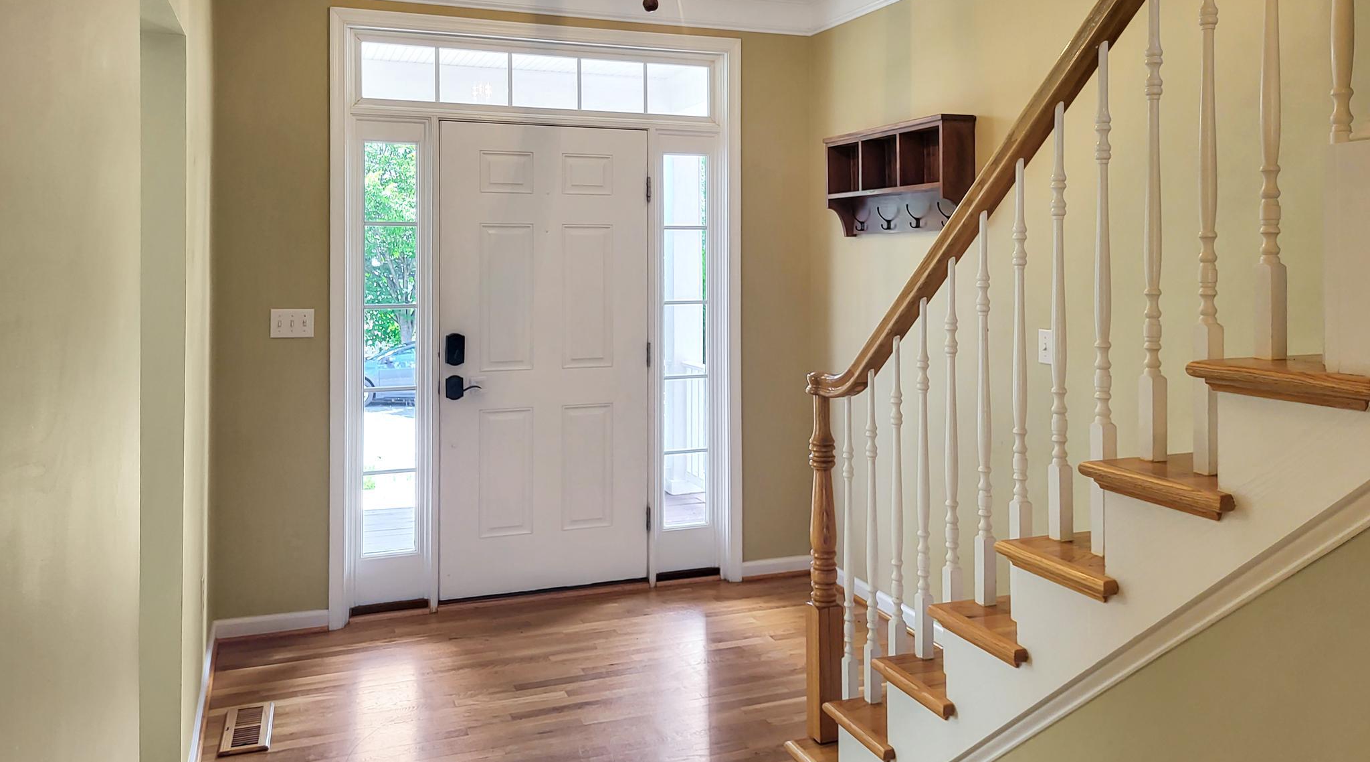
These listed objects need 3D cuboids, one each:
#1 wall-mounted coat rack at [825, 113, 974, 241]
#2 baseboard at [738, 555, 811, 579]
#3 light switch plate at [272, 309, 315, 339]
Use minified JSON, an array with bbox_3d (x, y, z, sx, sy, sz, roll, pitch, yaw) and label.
[{"bbox_3d":[0.837,-0.792,4.129,0.155,0.425,0.882,-2,6,-20],"label":"wall-mounted coat rack"},{"bbox_3d":[0.440,0.881,4.867,0.369,0.081,0.016,-2,5,-21],"label":"baseboard"},{"bbox_3d":[-1.567,-0.229,4.116,0.163,0.115,0.012,-2,5,-21],"label":"light switch plate"}]

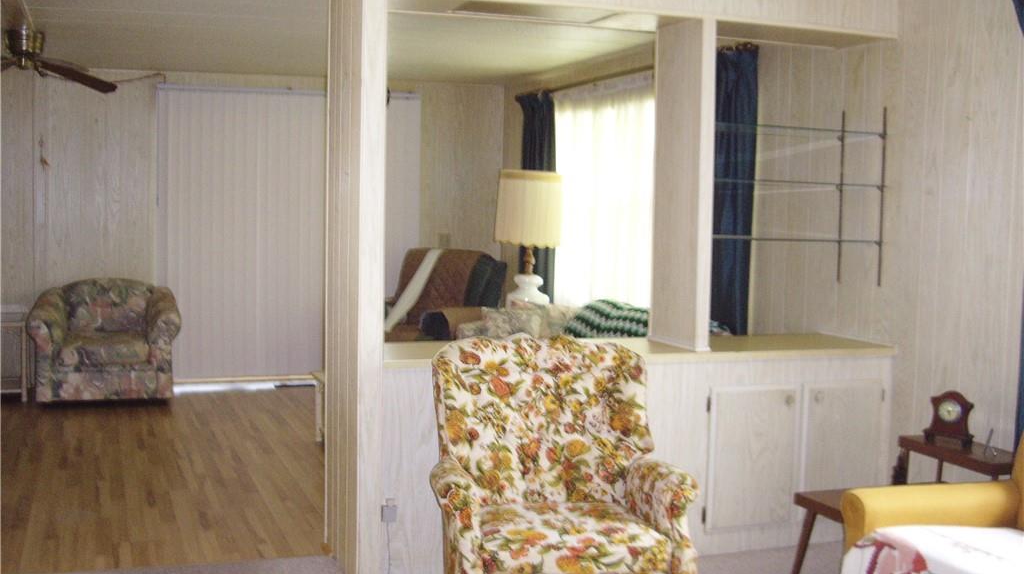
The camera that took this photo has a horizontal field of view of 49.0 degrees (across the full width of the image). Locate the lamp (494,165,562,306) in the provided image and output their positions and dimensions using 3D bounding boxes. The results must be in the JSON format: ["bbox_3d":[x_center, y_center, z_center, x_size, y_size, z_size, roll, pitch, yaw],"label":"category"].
[{"bbox_3d":[0.110,-0.269,7.311,0.430,0.995,0.430,1,3,0],"label":"lamp"}]

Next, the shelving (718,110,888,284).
[{"bbox_3d":[1.096,-0.385,4.650,0.872,0.767,0.331,0,4,-20],"label":"shelving"}]

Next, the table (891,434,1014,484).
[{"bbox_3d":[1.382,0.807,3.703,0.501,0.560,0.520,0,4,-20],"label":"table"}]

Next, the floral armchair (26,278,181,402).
[{"bbox_3d":[-2.869,0.357,7.913,1.027,0.845,0.845,0,4,-20],"label":"floral armchair"}]

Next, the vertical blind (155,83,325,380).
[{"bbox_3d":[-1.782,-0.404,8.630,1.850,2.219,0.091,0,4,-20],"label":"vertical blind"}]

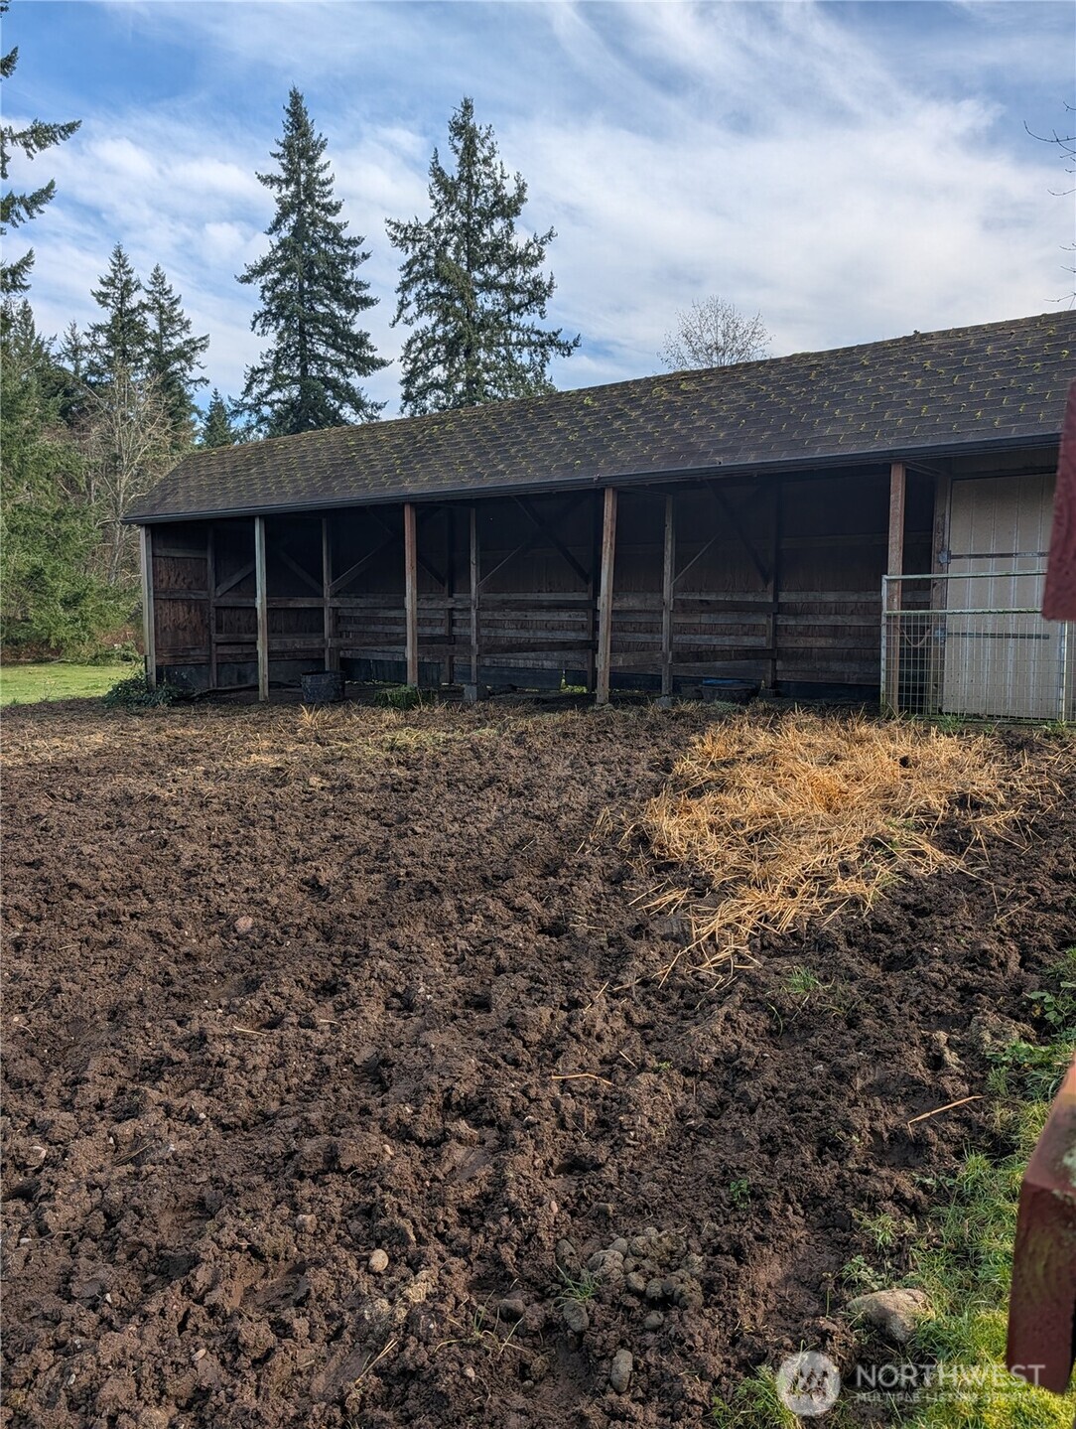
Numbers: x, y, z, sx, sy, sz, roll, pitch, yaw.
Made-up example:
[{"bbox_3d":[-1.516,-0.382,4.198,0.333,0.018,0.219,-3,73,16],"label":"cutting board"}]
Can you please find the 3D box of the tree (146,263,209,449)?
[{"bbox_3d":[-19.240,-12.961,50.965,5.000,19.670,5.000,-2,6,-20],"label":"tree"}]

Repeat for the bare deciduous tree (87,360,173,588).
[{"bbox_3d":[-14.184,-6.884,34.487,3.700,10.250,3.700,-2,6,-22],"label":"bare deciduous tree"}]

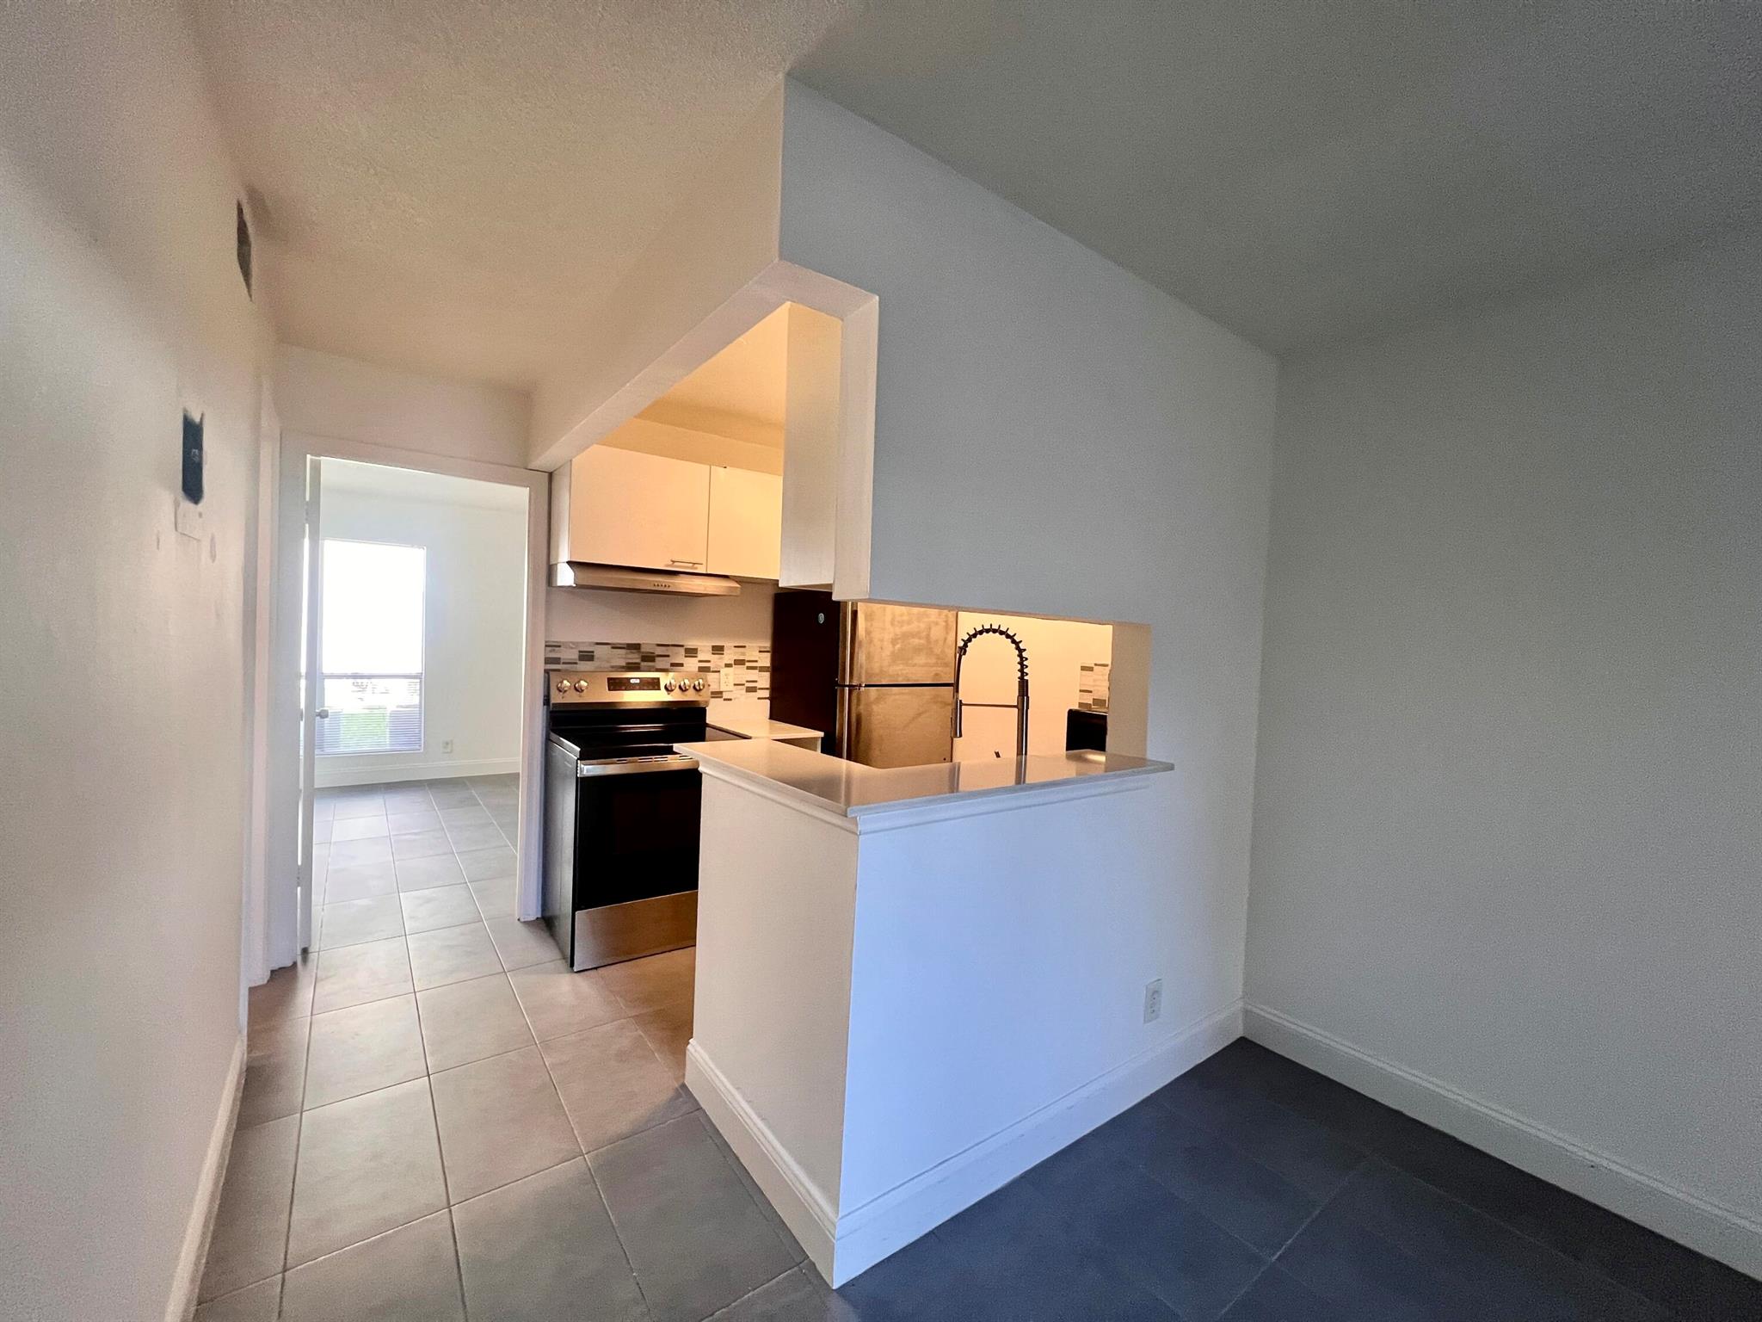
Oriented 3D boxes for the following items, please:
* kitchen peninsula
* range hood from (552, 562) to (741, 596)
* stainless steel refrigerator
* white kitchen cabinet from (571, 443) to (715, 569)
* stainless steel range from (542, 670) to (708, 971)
[{"bbox_3d":[0.165,0.816,2.167,1.340,1.030,0.990,2,1,-36],"label":"kitchen peninsula"},{"bbox_3d":[-1.171,-0.389,3.303,0.764,0.122,0.530,2,1,-36],"label":"range hood"},{"bbox_3d":[-0.109,0.461,3.911,0.760,1.675,0.800,2,1,-36],"label":"stainless steel refrigerator"},{"bbox_3d":[-1.254,-0.724,3.347,0.650,0.545,0.340,2,1,-36],"label":"white kitchen cabinet"},{"bbox_3d":[-1.125,0.668,3.205,0.763,1.205,0.730,2,1,-36],"label":"stainless steel range"}]

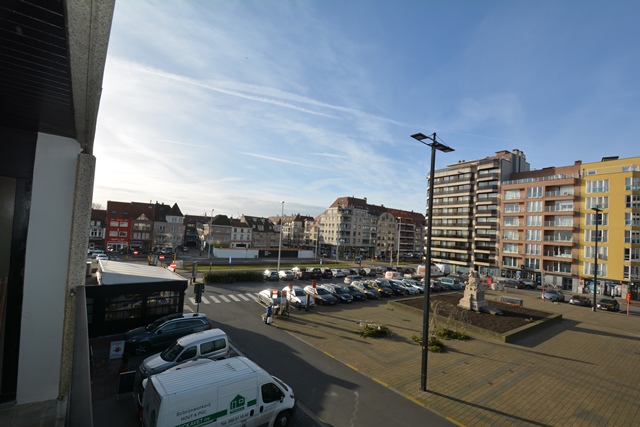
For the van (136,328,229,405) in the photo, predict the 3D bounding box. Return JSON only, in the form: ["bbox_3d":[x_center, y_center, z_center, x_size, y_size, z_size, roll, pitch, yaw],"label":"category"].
[{"bbox_3d":[-7.051,7.498,14.091,4.120,1.800,1.740,6,-4,-43],"label":"van"}]

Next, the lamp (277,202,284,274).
[{"bbox_3d":[-6.943,4.334,48.193,0.500,12.900,0.800,6,-5,-34],"label":"lamp"}]

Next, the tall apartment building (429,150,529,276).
[{"bbox_3d":[38.063,0.902,64.846,15.000,27.000,17.500,5,-4,-32],"label":"tall apartment building"}]

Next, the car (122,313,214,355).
[{"bbox_3d":[-9.886,7.761,17.611,4.950,1.710,1.930,7,-5,-41],"label":"car"}]

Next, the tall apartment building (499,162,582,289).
[{"bbox_3d":[44.846,3.404,52.107,14.000,21.300,12.900,5,-4,-32],"label":"tall apartment building"}]

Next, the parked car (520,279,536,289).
[{"bbox_3d":[41.331,13.983,52.783,4.100,1.500,1.760,6,-4,-35],"label":"parked car"}]

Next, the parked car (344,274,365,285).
[{"bbox_3d":[6.280,11.058,44.552,4.400,1.550,1.780,6,-4,-35],"label":"parked car"}]

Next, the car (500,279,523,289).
[{"bbox_3d":[32.947,12.103,46.425,1.770,1.470,4.300,5,-4,-31],"label":"car"}]

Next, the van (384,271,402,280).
[{"bbox_3d":[13.581,11.091,48.128,4.150,1.800,1.700,6,-5,-37],"label":"van"}]

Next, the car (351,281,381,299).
[{"bbox_3d":[5.917,9.897,34.628,1.780,1.520,4.350,6,-4,-33],"label":"car"}]

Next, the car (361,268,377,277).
[{"bbox_3d":[8.789,11.148,50.912,1.800,1.500,4.250,6,-4,-33],"label":"car"}]

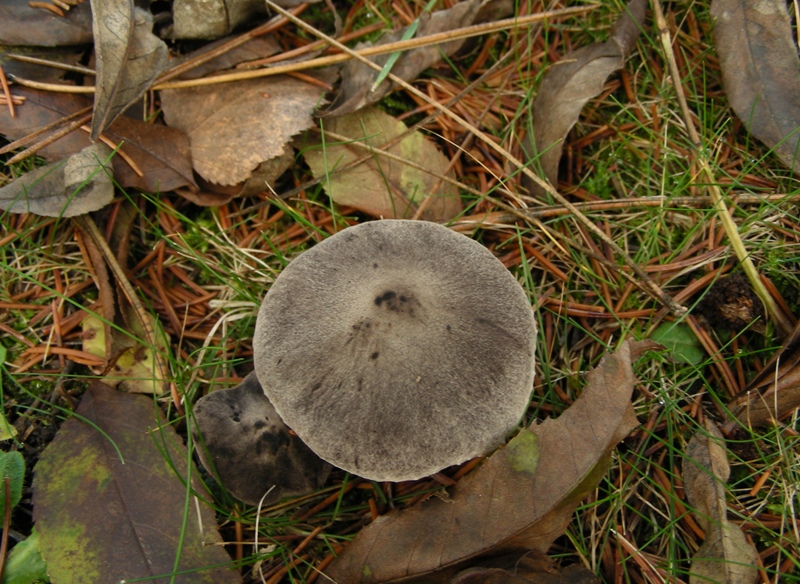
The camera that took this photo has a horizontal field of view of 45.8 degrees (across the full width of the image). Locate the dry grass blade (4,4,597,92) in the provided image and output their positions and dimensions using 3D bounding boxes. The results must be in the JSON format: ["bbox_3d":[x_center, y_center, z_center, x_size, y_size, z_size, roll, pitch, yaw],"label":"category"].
[{"bbox_3d":[-0.031,-0.082,0.330,0.208,0.009,0.015,-8,62,-4],"label":"dry grass blade"}]

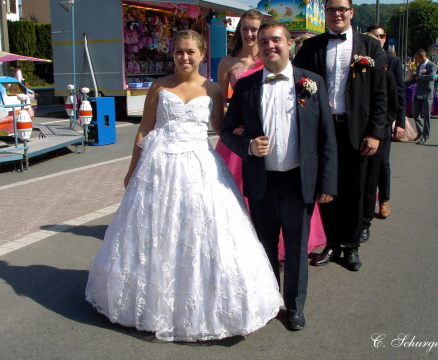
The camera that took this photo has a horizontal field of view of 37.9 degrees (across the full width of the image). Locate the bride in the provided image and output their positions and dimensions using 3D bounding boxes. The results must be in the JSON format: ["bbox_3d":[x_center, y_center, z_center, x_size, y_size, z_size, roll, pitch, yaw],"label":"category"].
[{"bbox_3d":[-0.210,-0.027,3.750,1.150,1.656,1.060,1,10,8],"label":"bride"}]

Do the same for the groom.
[{"bbox_3d":[0.348,-0.036,3.667,0.660,1.703,0.450,2,10,14],"label":"groom"}]

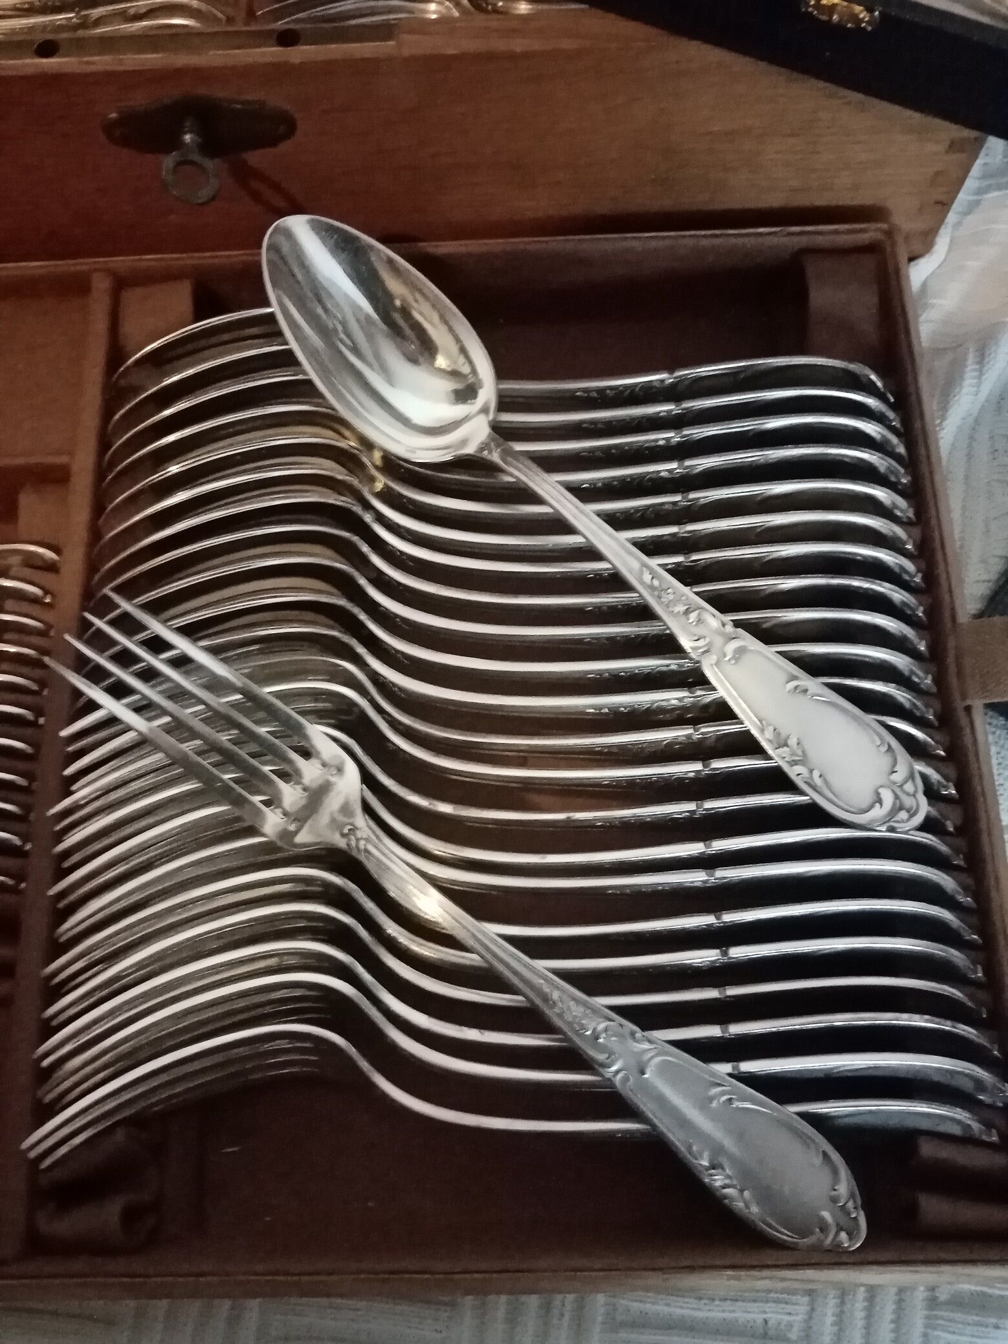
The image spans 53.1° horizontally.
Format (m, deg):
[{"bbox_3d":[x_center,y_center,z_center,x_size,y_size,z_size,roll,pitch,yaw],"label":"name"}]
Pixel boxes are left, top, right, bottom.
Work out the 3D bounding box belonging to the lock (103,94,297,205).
[{"bbox_3d":[-0.076,-0.127,0.251,0.049,0.019,0.021,-2,73,2],"label":"lock"}]

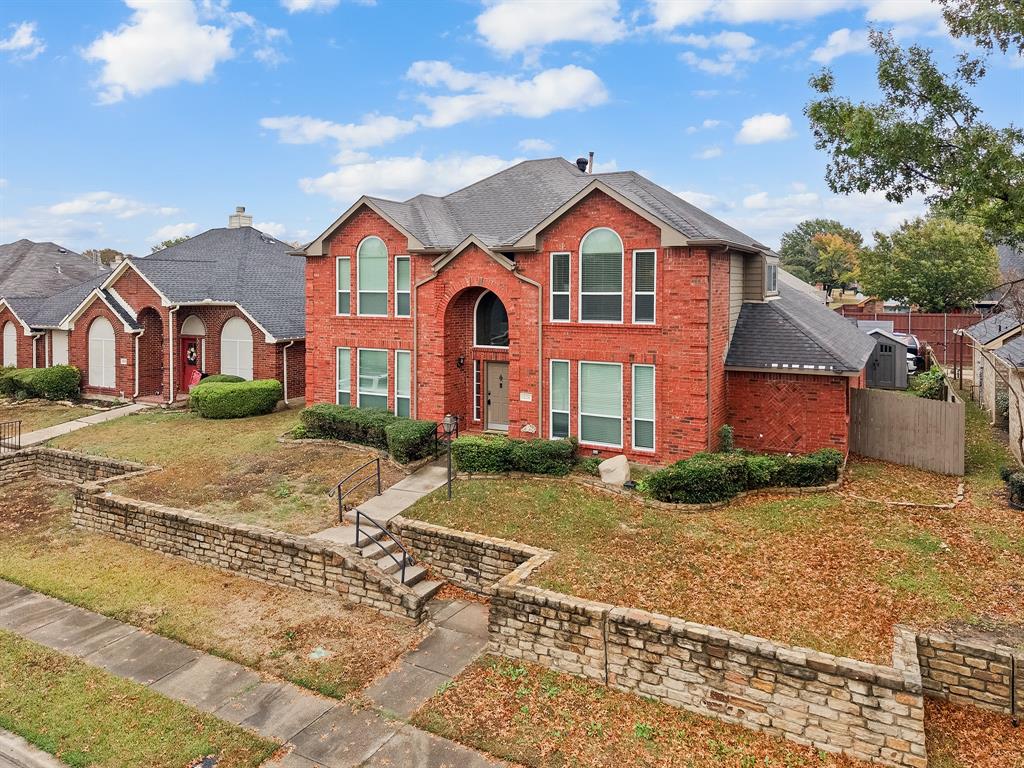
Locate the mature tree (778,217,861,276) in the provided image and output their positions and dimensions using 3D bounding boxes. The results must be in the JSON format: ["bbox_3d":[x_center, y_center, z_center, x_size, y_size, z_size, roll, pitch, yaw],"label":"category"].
[{"bbox_3d":[40.148,-15.585,89.962,10.400,10.200,10.400,4,8,28],"label":"mature tree"}]

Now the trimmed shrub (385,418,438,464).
[{"bbox_3d":[-2.767,1.502,19.069,0.950,0.900,1.500,4,8,28],"label":"trimmed shrub"}]

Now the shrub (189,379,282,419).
[{"bbox_3d":[-8.857,0.380,22.932,1.550,1.050,2.500,4,8,28],"label":"shrub"}]

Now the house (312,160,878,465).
[{"bbox_3d":[3.257,-3.232,24.629,16.500,8.760,13.800,4,8,28],"label":"house"}]

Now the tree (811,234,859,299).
[{"bbox_3d":[36.599,-12.862,78.318,5.800,7.400,5.800,4,8,28],"label":"tree"}]

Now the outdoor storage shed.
[{"bbox_3d":[14.916,-1.071,28.791,2.140,2.400,2.100,4,8,28],"label":"outdoor storage shed"}]

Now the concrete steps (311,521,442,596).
[{"bbox_3d":[-2.688,3.553,14.190,2.550,1.000,1.200,4,8,28],"label":"concrete steps"}]

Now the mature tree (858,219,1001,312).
[{"bbox_3d":[25.241,-5.856,42.234,7.900,8.200,7.900,4,8,28],"label":"mature tree"}]

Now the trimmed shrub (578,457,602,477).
[{"bbox_3d":[1.894,1.982,17.277,0.600,0.420,0.550,4,8,28],"label":"trimmed shrub"}]

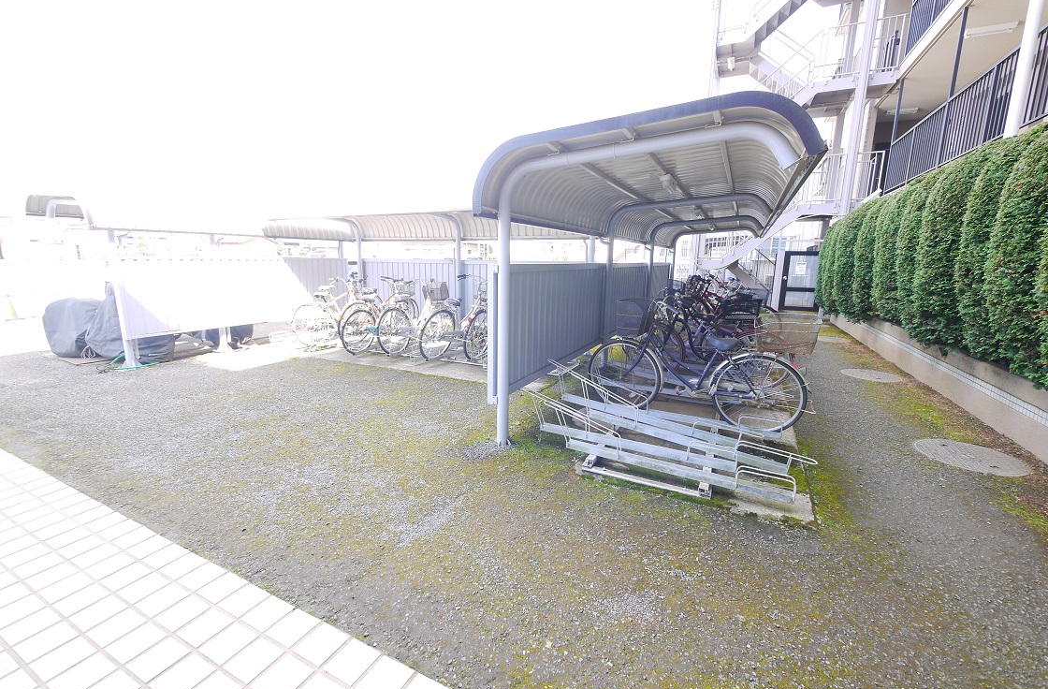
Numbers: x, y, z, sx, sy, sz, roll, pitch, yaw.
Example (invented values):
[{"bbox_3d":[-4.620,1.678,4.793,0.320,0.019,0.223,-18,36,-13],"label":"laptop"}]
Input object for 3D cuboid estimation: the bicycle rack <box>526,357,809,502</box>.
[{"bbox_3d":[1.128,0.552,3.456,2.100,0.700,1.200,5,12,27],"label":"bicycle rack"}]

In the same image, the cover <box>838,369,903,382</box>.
[{"bbox_3d":[4.752,0.432,5.796,0.660,0.030,0.660,5,12,27],"label":"cover"}]

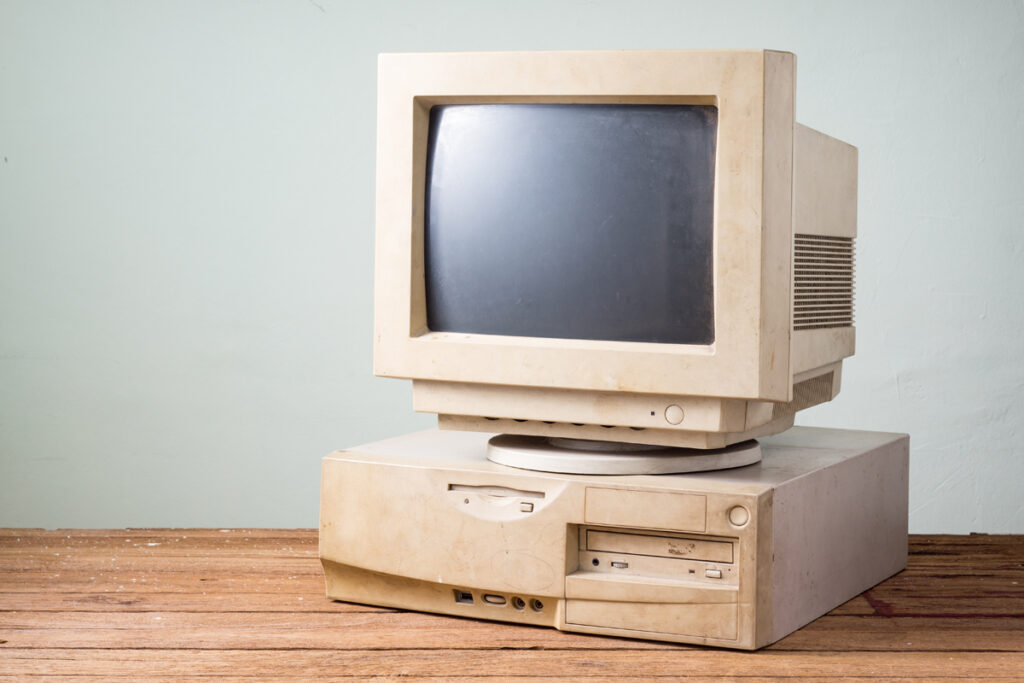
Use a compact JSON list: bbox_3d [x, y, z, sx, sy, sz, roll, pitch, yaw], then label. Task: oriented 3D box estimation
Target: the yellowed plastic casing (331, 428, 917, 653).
[{"bbox_3d":[0.103,0.159,1.966,0.420,0.130,0.382,3,6,28],"label":"yellowed plastic casing"}]

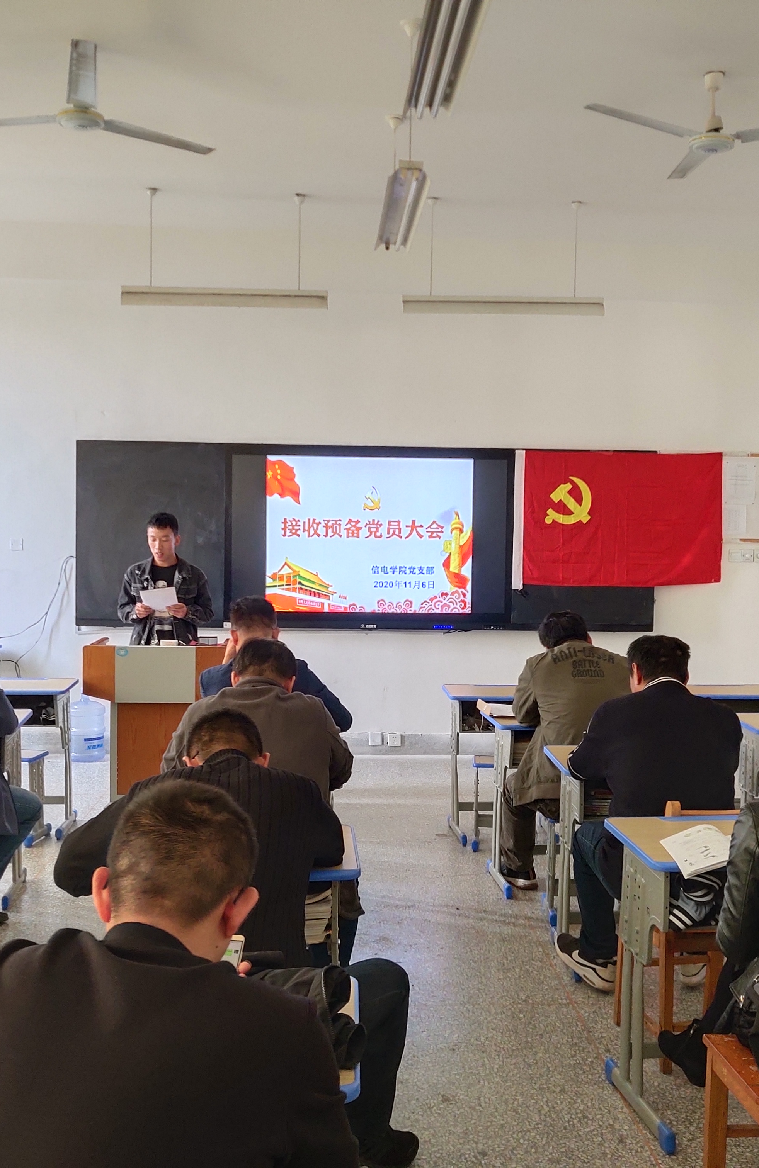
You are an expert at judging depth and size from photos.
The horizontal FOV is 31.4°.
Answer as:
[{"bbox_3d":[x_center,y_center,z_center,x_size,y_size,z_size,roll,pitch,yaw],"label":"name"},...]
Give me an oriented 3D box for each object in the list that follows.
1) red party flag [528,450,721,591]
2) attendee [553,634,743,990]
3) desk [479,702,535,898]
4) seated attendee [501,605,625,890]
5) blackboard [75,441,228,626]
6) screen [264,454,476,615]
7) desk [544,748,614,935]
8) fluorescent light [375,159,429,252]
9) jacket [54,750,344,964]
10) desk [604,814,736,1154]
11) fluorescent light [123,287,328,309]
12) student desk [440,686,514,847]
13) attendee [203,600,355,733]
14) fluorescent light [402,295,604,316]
[{"bbox_3d":[1.651,-0.440,9.150,1.390,0.930,0.040,1,1,-3],"label":"red party flag"},{"bbox_3d":[0.788,0.727,4.113,0.530,1.160,0.750,0,2,-8],"label":"attendee"},{"bbox_3d":[0.797,0.992,6.158,0.610,0.750,0.480,1,3,-3],"label":"desk"},{"bbox_3d":[0.788,0.746,5.663,0.500,1.280,0.900,0,2,-3],"label":"seated attendee"},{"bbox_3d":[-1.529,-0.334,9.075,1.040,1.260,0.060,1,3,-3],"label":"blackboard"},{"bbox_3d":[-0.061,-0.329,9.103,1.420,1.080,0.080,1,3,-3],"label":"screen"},{"bbox_3d":[0.977,1.048,5.187,0.610,0.750,0.480,1,3,-3],"label":"desk"},{"bbox_3d":[0.077,-1.443,5.216,0.170,0.090,1.270,1,3,-3],"label":"fluorescent light"},{"bbox_3d":[-0.373,0.611,2.873,0.630,0.540,0.460,1,1,-3],"label":"jacket"},{"bbox_3d":[0.988,1.085,3.733,0.600,0.750,0.510,0,2,-3],"label":"desk"},{"bbox_3d":[-0.909,-1.689,7.964,1.230,0.125,0.150,1,3,-3],"label":"fluorescent light"},{"bbox_3d":[0.661,0.951,7.228,0.600,0.750,0.500,0,2,-3],"label":"student desk"},{"bbox_3d":[-0.412,0.661,5.156,0.580,1.200,0.750,1,1,-3],"label":"attendee"},{"bbox_3d":[0.772,-1.728,8.395,1.260,0.110,0.160,0,2,-3],"label":"fluorescent light"}]

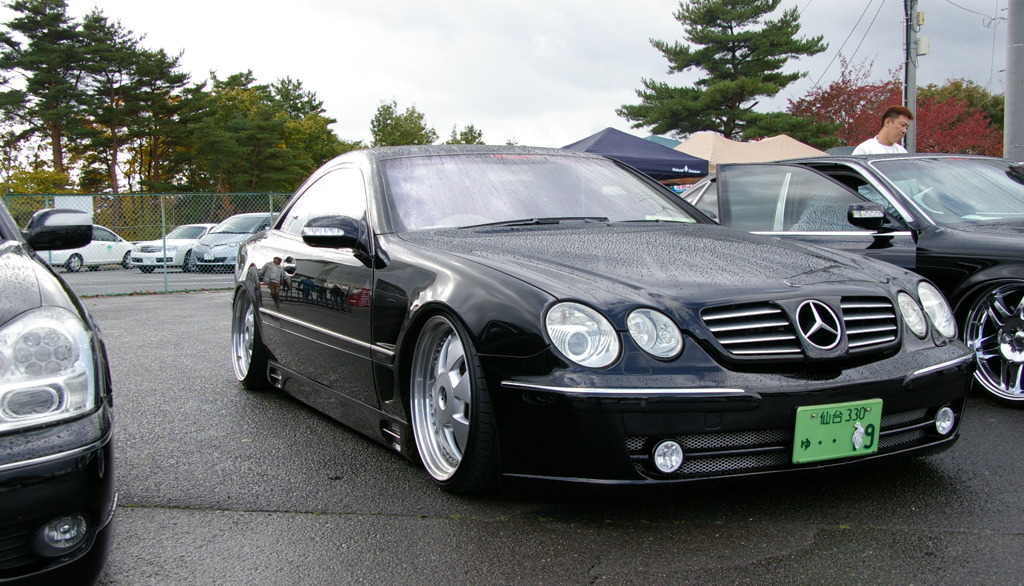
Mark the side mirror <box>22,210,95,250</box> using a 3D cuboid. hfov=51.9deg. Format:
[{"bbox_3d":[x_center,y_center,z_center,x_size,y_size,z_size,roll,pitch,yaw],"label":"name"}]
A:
[{"bbox_3d":[-1.507,-0.211,3.500,0.200,0.140,0.115,-2,3,-29],"label":"side mirror"}]

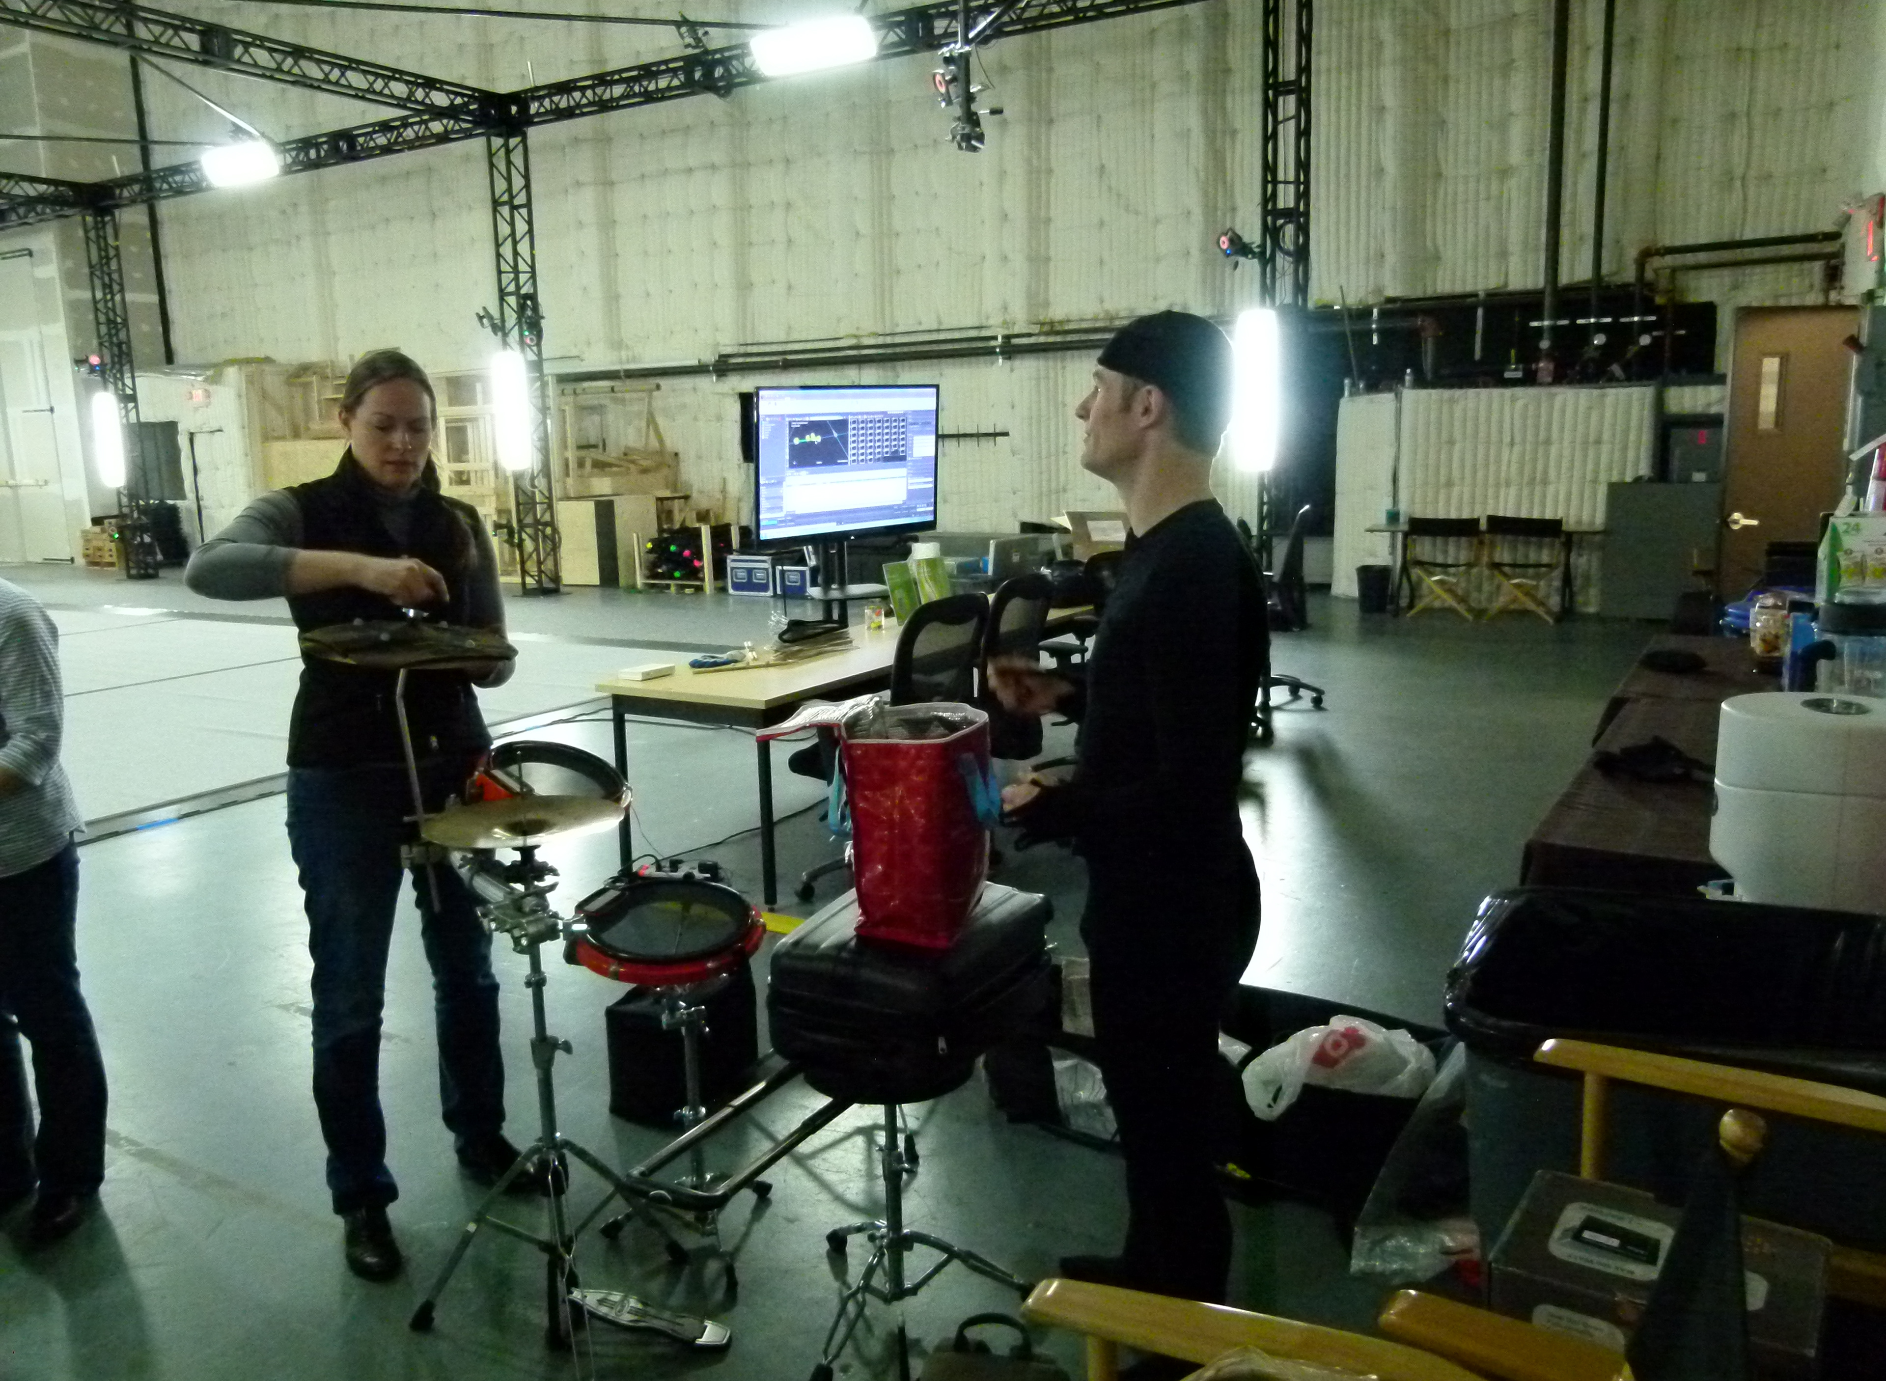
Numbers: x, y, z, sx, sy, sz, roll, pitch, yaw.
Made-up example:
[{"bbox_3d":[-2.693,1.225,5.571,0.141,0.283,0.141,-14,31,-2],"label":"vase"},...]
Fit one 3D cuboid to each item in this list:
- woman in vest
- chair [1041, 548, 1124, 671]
[{"bbox_3d":[-1.077,0.232,2.698,0.616,1.728,0.467,-7,10,-29],"label":"woman in vest"},{"bbox_3d":[0.791,-0.137,6.823,0.636,1.043,0.636,4,11,34],"label":"chair"}]

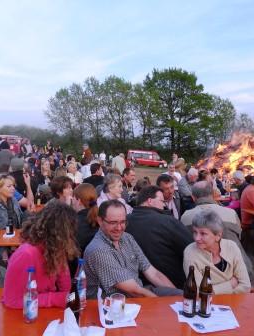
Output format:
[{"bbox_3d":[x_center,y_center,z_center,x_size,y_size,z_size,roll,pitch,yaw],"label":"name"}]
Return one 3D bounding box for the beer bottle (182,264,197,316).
[{"bbox_3d":[0.327,0.647,1.639,0.070,0.265,0.070,0,4,0],"label":"beer bottle"}]

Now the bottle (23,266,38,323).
[{"bbox_3d":[-0.473,0.609,1.512,0.070,0.270,0.070,2,3,-6],"label":"bottle"}]

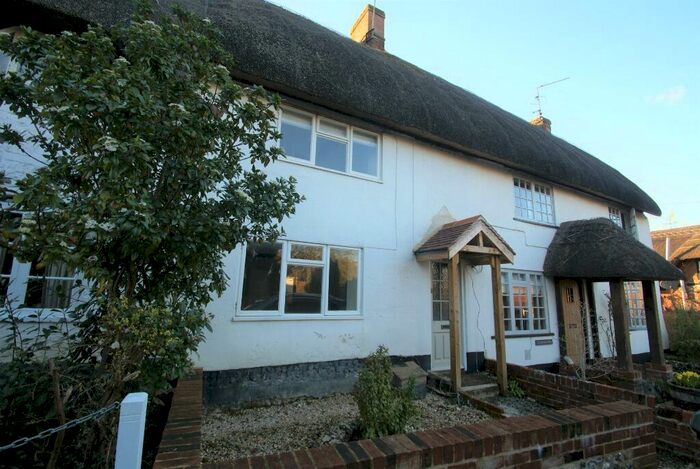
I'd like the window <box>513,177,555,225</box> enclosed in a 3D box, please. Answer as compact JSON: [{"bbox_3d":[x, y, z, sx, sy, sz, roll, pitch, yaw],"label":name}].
[{"bbox_3d":[4.259,-0.763,6.746,1.505,1.007,0.100,7,-12,-25],"label":"window"}]

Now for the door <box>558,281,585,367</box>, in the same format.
[{"bbox_3d":[5.136,1.984,6.756,0.748,1.968,0.070,7,-12,-25],"label":"door"}]

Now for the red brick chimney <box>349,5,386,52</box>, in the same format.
[{"bbox_3d":[0.567,-5.964,8.937,0.562,1.325,0.925,7,-12,-25],"label":"red brick chimney"}]

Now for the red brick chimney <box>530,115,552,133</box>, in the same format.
[{"bbox_3d":[7.697,-4.273,11.955,0.640,0.615,0.720,7,-12,-25],"label":"red brick chimney"}]

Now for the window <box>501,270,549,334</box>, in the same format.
[{"bbox_3d":[3.549,1.391,6.010,1.659,1.292,0.100,7,-12,-25],"label":"window"}]

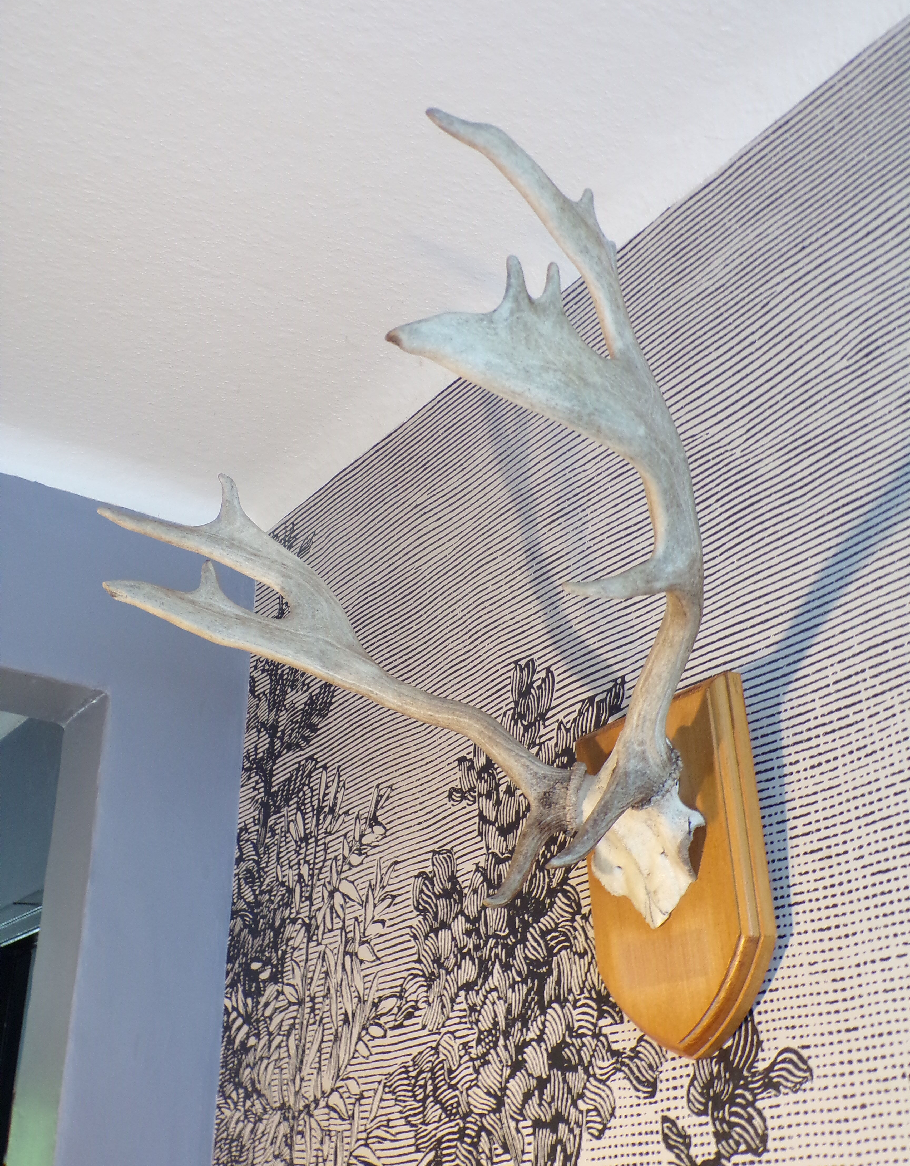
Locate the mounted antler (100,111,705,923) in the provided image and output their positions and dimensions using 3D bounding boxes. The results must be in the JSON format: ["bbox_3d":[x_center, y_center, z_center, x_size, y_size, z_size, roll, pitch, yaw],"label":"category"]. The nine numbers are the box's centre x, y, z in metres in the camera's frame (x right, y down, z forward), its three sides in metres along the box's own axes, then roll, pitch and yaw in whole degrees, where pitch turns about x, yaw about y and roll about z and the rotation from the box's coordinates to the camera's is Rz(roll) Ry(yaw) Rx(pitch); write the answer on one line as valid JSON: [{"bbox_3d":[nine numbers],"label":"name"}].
[{"bbox_3d":[-0.007,0.026,0.993,0.388,0.436,0.572,16,-32,-31],"label":"mounted antler"}]

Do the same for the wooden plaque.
[{"bbox_3d":[0.169,0.229,1.021,0.025,0.278,0.182,16,-32,-31],"label":"wooden plaque"}]

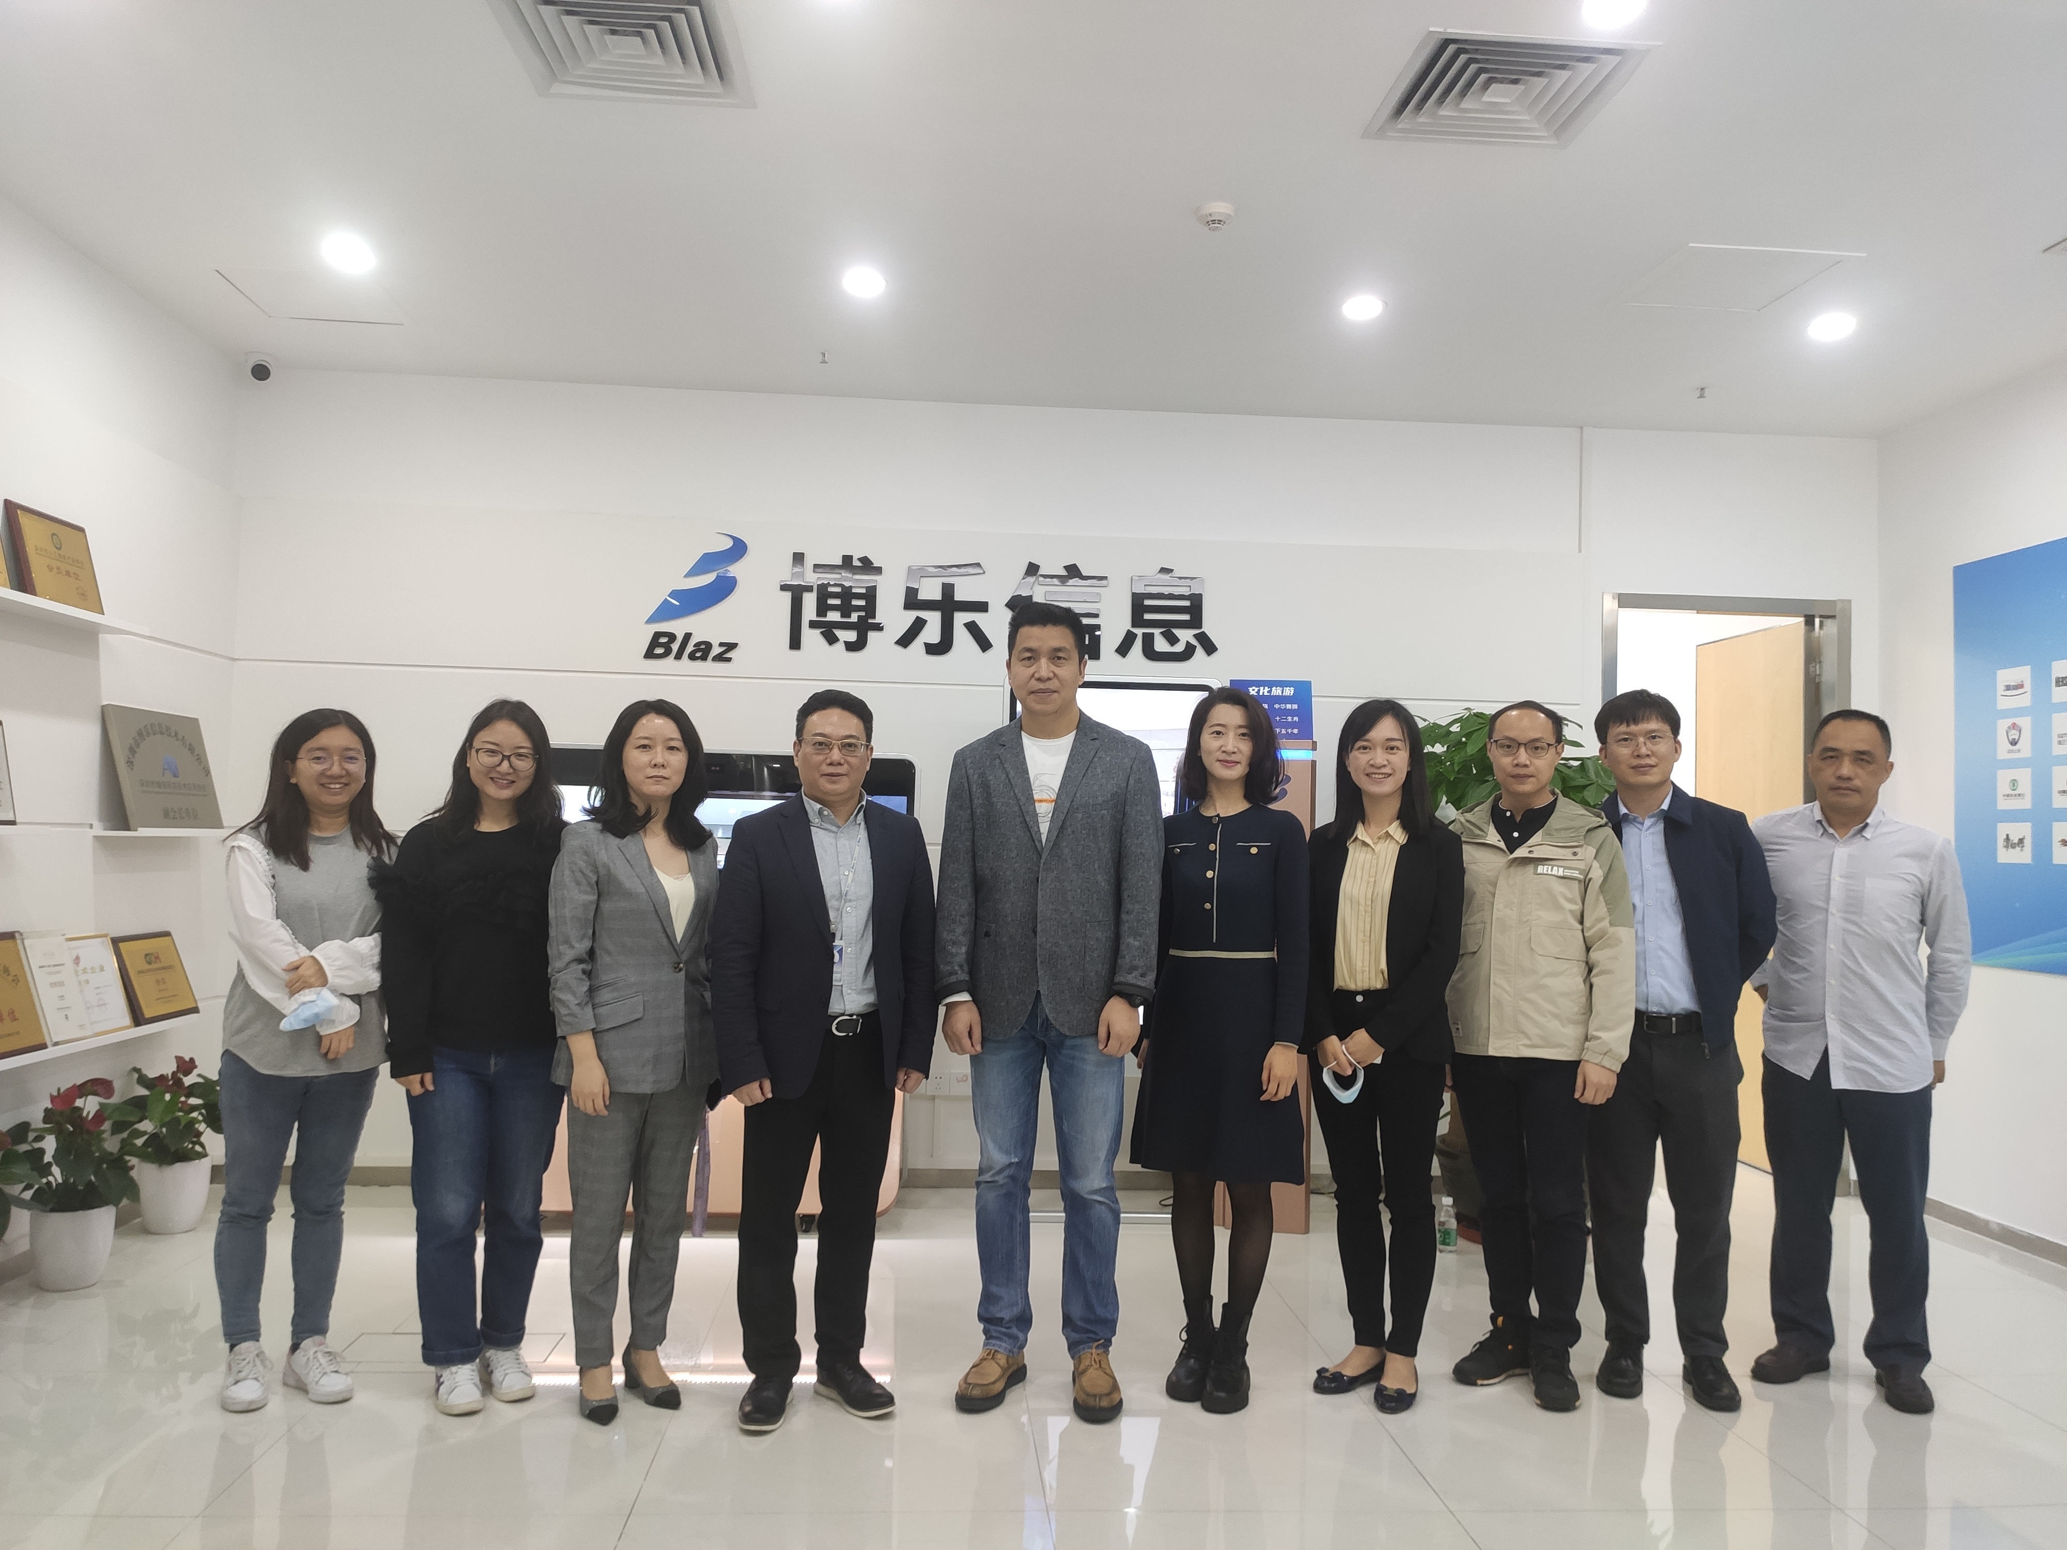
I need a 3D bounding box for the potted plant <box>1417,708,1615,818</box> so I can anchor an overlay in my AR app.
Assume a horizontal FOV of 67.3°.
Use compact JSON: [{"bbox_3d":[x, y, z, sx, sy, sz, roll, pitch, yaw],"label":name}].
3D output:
[{"bbox_3d":[1.684,0.673,5.412,0.750,1.817,0.720,2,-3,-4],"label":"potted plant"}]

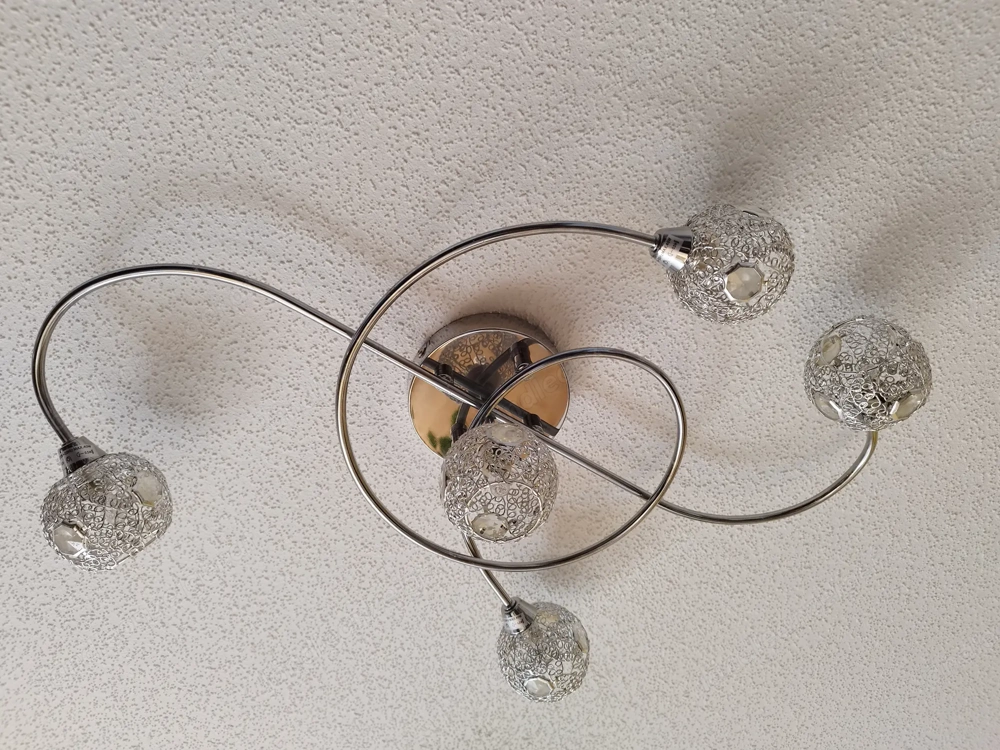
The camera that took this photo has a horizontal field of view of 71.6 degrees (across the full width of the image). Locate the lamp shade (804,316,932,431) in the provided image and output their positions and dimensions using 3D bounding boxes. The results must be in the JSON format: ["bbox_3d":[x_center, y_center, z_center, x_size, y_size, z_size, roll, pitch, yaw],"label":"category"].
[{"bbox_3d":[0.312,0.000,0.590,0.096,0.094,0.086,-36,-66,11],"label":"lamp shade"}]

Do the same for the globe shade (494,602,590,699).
[{"bbox_3d":[0.043,0.278,0.706,0.096,0.094,0.086,-26,-65,7],"label":"globe shade"}]

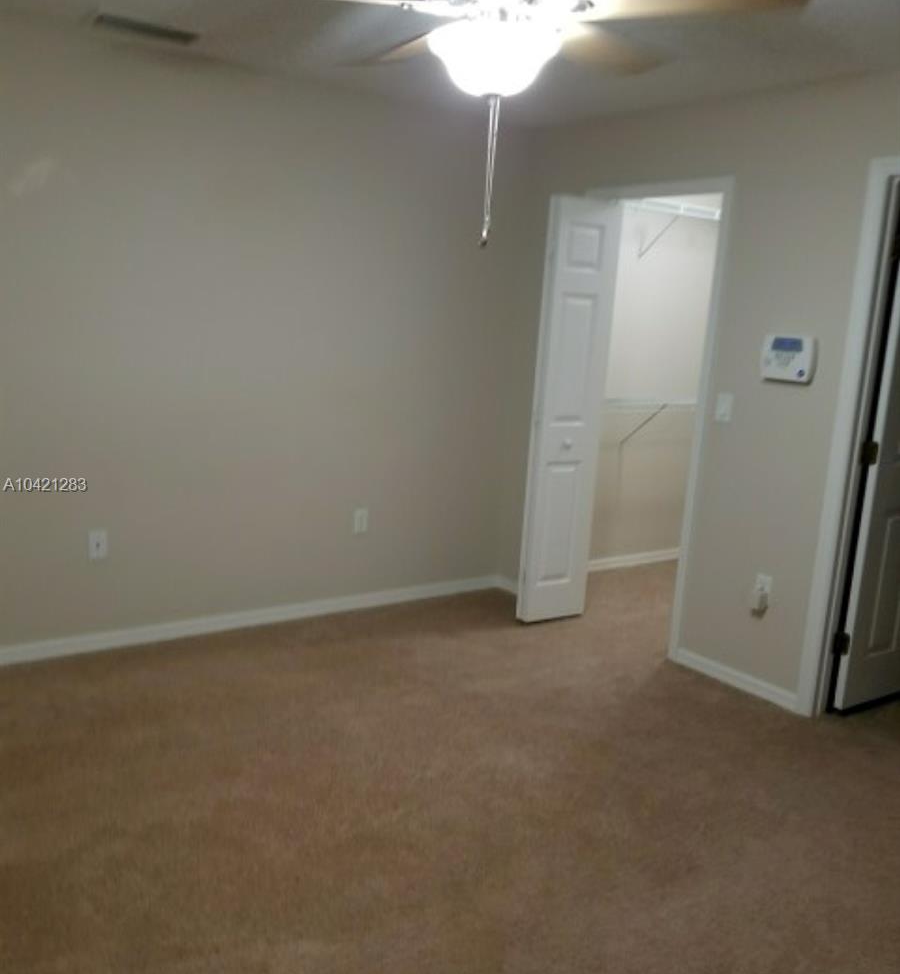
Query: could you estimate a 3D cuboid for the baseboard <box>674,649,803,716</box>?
[{"bbox_3d":[1.204,0.811,3.823,0.015,0.065,0.624,-4,13,-37],"label":"baseboard"}]

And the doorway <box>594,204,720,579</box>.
[{"bbox_3d":[0.895,-0.289,4.231,0.120,2.037,0.725,-4,13,-37],"label":"doorway"}]

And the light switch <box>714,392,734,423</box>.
[{"bbox_3d":[1.151,-0.334,3.783,0.010,0.120,0.074,-4,13,-37],"label":"light switch"}]

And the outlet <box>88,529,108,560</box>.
[{"bbox_3d":[-1.440,0.239,3.697,0.070,0.116,0.010,-4,13,-37],"label":"outlet"}]

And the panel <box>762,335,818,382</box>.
[{"bbox_3d":[1.319,-0.495,3.521,0.032,0.161,0.200,-4,13,-37],"label":"panel"}]

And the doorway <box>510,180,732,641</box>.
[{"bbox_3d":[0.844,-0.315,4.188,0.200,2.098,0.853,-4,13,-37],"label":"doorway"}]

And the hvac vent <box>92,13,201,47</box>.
[{"bbox_3d":[-1.095,-1.649,3.265,0.360,0.017,0.143,-4,13,-37],"label":"hvac vent"}]

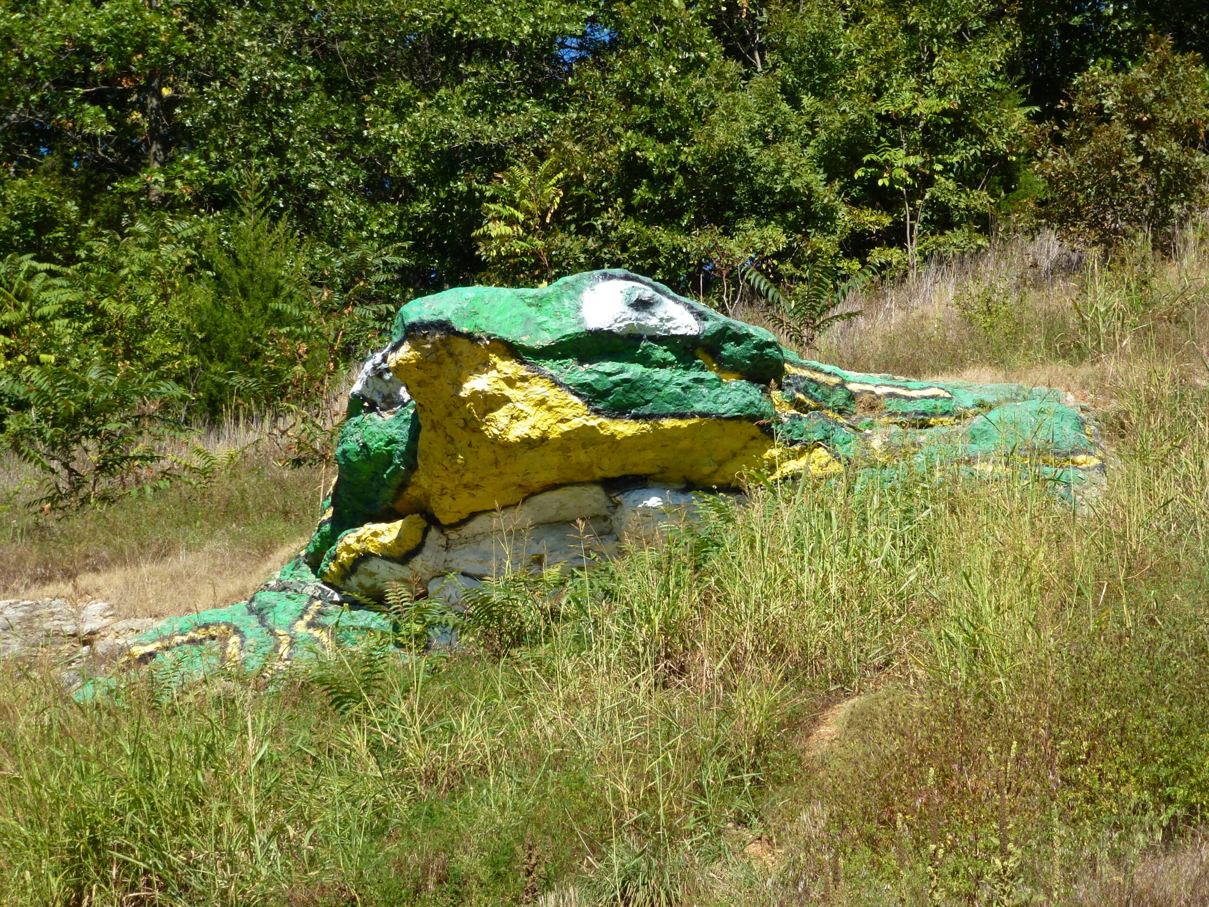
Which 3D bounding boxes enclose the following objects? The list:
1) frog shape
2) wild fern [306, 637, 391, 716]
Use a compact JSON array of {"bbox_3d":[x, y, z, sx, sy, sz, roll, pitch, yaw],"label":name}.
[{"bbox_3d":[0.037,0.102,24.200,5.100,2.100,2.400,0,-6,0],"label":"frog shape"},{"bbox_3d":[-1.284,1.123,23.000,0.430,0.400,0.380,0,-6,0],"label":"wild fern"}]

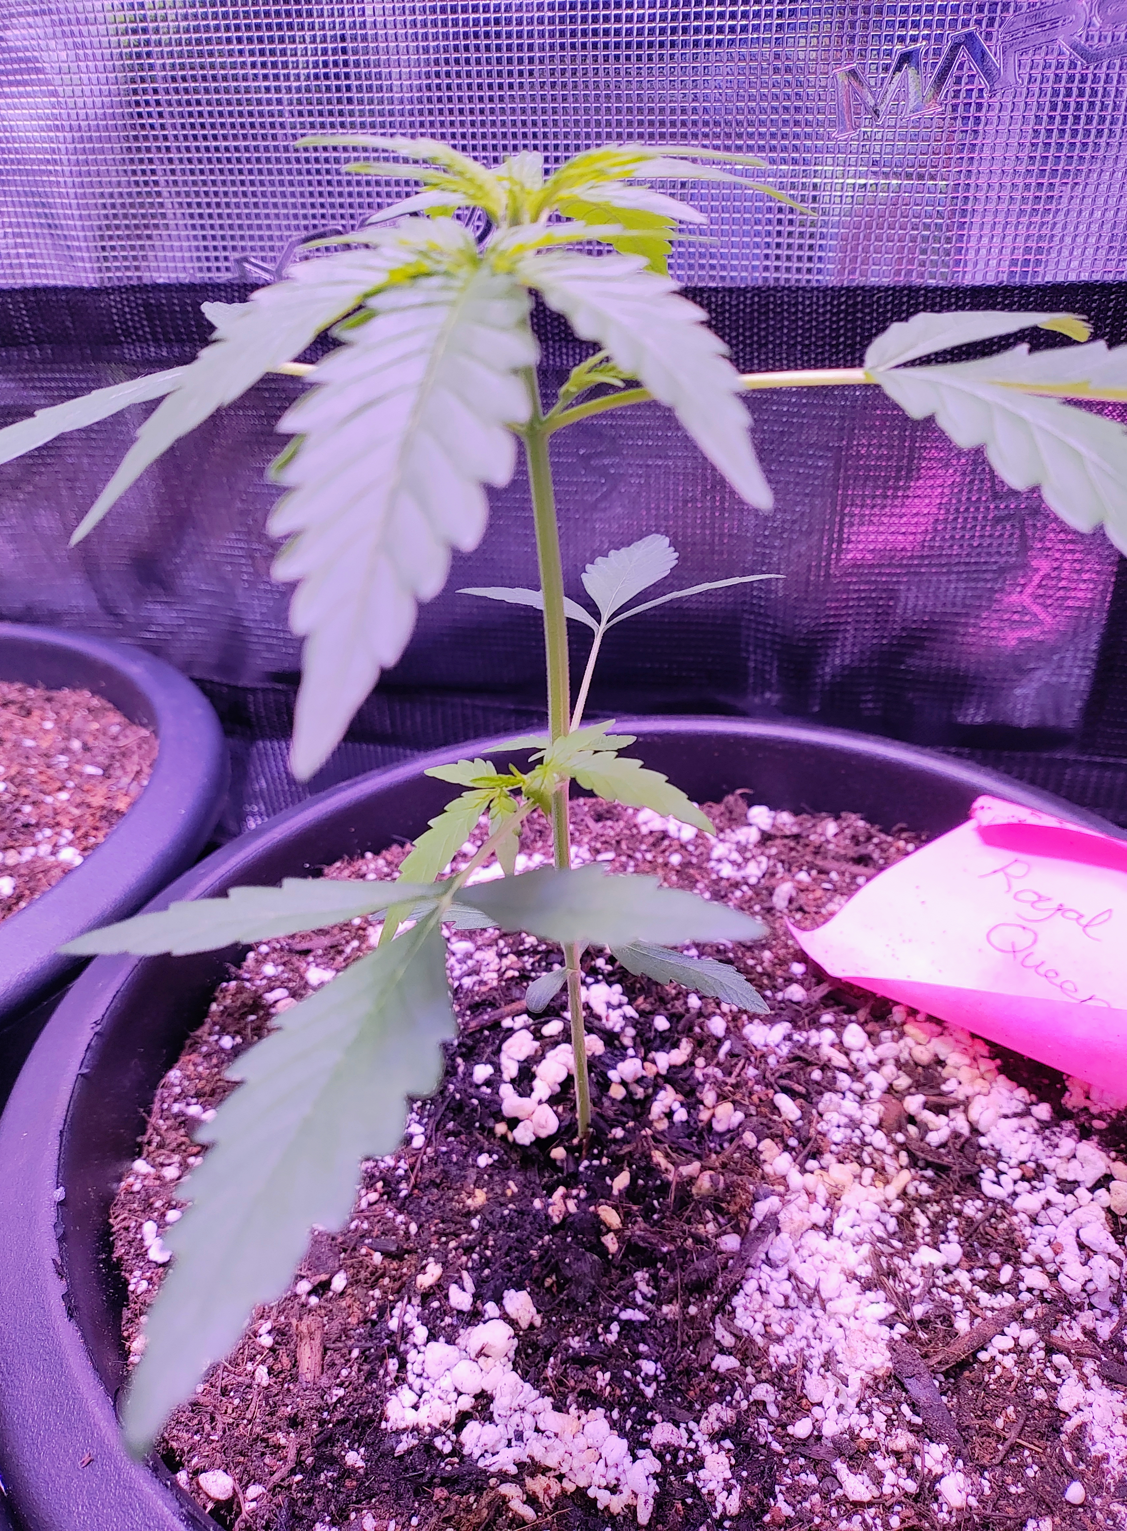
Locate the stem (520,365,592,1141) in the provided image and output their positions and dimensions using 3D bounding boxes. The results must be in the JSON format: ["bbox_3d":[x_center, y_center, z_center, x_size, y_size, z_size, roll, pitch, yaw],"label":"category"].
[{"bbox_3d":[0.000,0.010,0.195,0.004,0.157,0.004,-4,29,0],"label":"stem"}]

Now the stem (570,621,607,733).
[{"bbox_3d":[0.004,-0.014,0.205,0.002,0.002,0.036,15,51,0],"label":"stem"}]

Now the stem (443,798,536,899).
[{"bbox_3d":[-0.010,0.012,0.172,0.002,0.002,0.034,45,36,0],"label":"stem"}]

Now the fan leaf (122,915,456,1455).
[{"bbox_3d":[-0.033,0.050,0.142,0.027,0.009,0.073,14,60,27],"label":"fan leaf"}]

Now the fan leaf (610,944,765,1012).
[{"bbox_3d":[0.022,0.038,0.203,0.033,0.005,0.012,22,33,7],"label":"fan leaf"}]

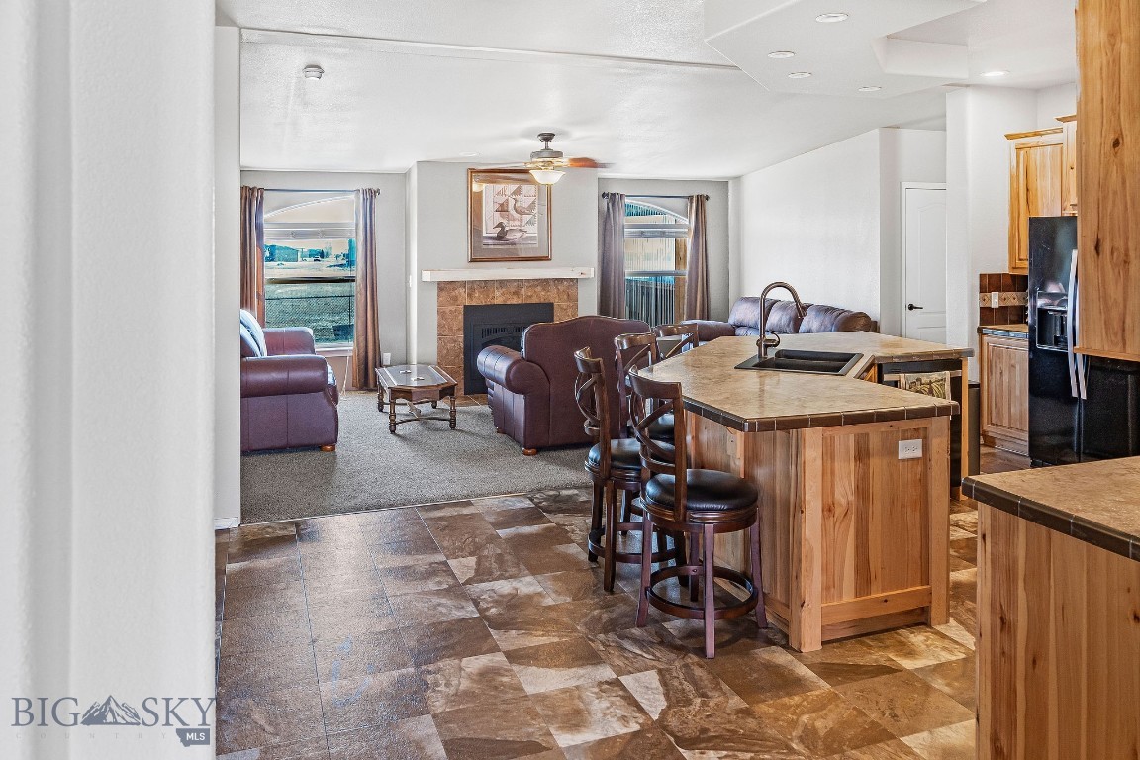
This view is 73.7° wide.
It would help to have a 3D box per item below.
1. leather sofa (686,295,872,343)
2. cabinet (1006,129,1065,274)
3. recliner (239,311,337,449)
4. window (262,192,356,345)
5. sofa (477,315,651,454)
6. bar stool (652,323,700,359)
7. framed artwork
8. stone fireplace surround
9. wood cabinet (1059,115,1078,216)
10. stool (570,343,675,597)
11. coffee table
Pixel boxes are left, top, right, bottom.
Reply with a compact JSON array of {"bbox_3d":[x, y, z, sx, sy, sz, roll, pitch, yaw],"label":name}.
[{"bbox_3d":[2.138,-0.346,8.004,1.000,0.900,2.200,-3,7,-22],"label":"leather sofa"},{"bbox_3d":[3.523,-1.299,5.641,0.340,1.040,0.500,-3,7,-22],"label":"cabinet"},{"bbox_3d":[-2.599,-0.091,6.446,1.000,0.970,2.000,-3,7,-22],"label":"recliner"},{"bbox_3d":[-2.682,-1.117,7.836,0.995,1.591,0.100,-3,7,-22],"label":"window"},{"bbox_3d":[-0.016,-0.056,6.206,1.380,1.000,1.000,-3,7,-22],"label":"sofa"},{"bbox_3d":[0.810,0.199,4.728,0.470,1.050,0.520,-6,9,-40],"label":"bar stool"},{"bbox_3d":[-0.620,-1.735,8.043,0.934,0.964,0.050,-3,7,-22],"label":"framed artwork"},{"bbox_3d":[-0.627,-0.505,8.051,1.569,1.190,0.150,-3,7,-22],"label":"stone fireplace surround"},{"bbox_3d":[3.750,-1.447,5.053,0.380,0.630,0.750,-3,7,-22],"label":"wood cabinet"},{"bbox_3d":[0.300,0.403,3.650,0.530,1.050,0.480,-1,7,-7],"label":"stool"},{"bbox_3d":[-1.358,0.151,6.645,0.600,0.420,0.970,-3,7,-22],"label":"coffee table"}]

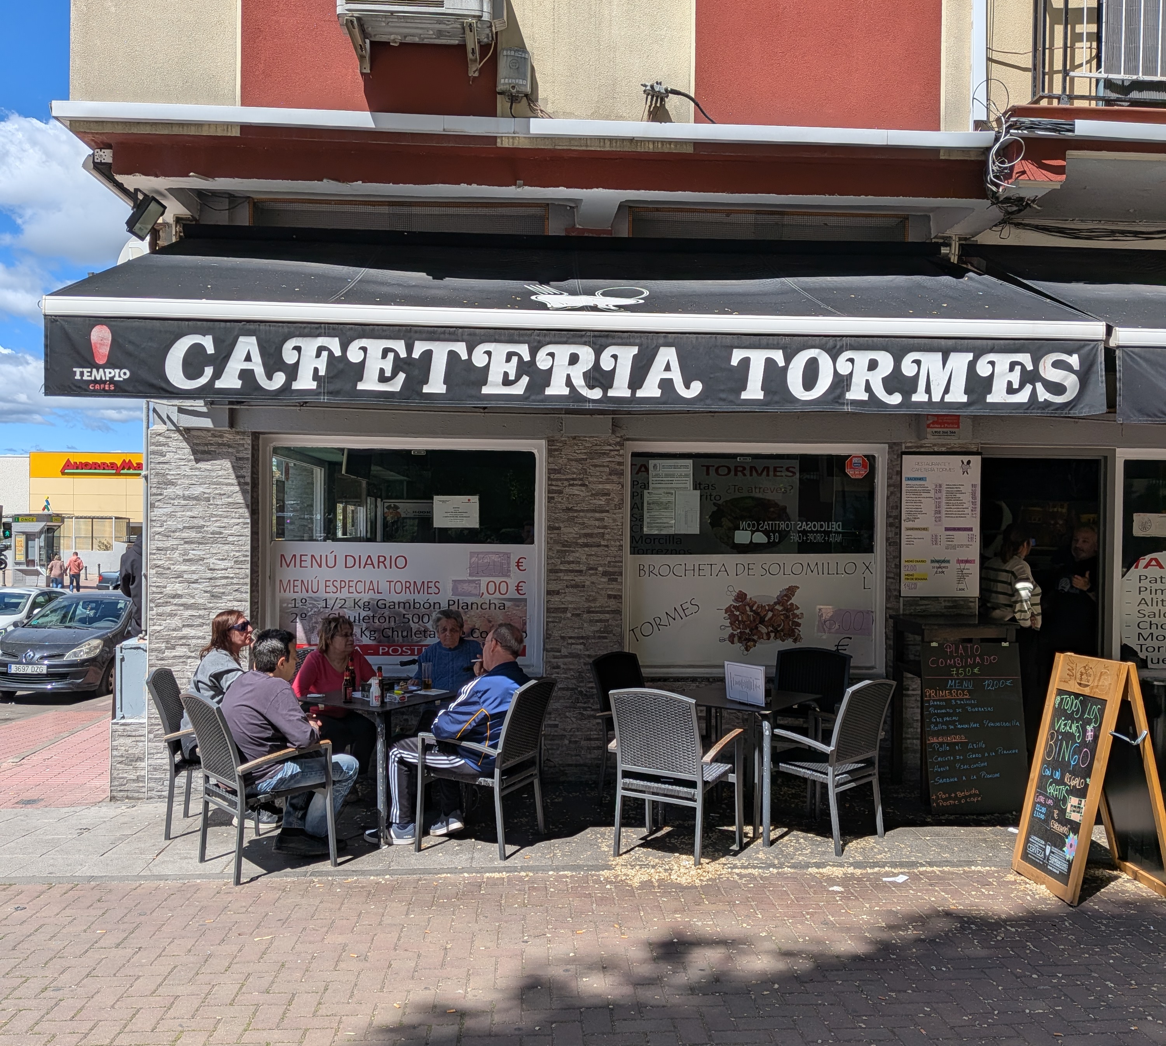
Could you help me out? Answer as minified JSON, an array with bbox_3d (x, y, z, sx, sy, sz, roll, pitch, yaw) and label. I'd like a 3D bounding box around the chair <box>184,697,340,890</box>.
[{"bbox_3d":[-1.625,1.253,5.351,0.585,0.880,0.575,0,1,-43],"label":"chair"}]

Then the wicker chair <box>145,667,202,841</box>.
[{"bbox_3d":[-2.045,1.244,5.979,0.585,0.880,0.575,0,0,-11],"label":"wicker chair"}]

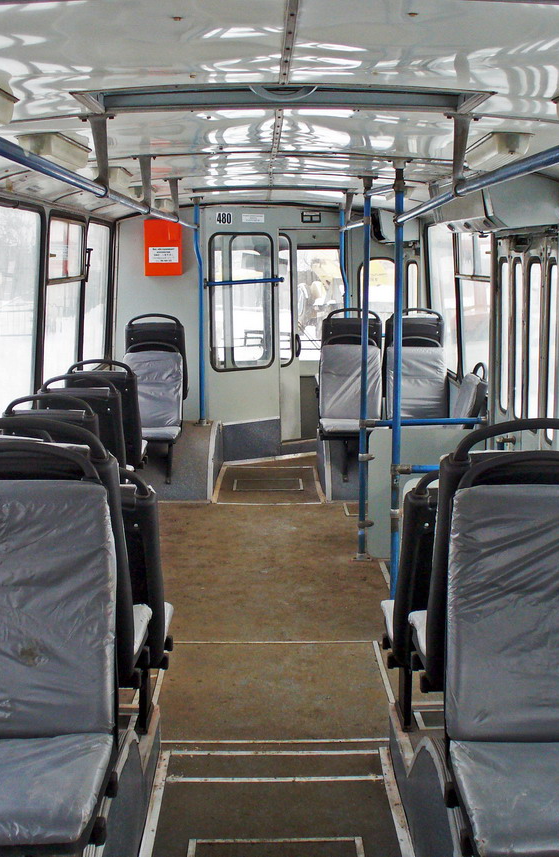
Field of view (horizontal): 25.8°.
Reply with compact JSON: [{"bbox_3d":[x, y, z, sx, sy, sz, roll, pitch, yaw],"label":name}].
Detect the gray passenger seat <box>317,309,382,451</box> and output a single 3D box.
[{"bbox_3d":[0.472,-0.361,8.178,0.435,0.844,0.630,0,8,-1],"label":"gray passenger seat"}]

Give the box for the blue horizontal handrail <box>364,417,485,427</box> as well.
[{"bbox_3d":[0.767,-0.034,6.426,0.642,0.045,0.045,-2,8,-8],"label":"blue horizontal handrail"}]

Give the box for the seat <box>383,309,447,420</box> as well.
[{"bbox_3d":[0.930,-0.361,8.184,0.435,0.844,0.630,0,8,-1],"label":"seat"}]

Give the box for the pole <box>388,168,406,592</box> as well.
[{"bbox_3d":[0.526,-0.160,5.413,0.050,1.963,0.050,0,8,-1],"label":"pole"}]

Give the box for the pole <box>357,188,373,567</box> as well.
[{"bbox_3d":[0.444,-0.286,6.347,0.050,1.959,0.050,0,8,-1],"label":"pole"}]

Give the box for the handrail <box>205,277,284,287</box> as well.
[{"bbox_3d":[-0.260,-1.124,9.354,0.762,0.045,0.050,-9,12,-38],"label":"handrail"}]

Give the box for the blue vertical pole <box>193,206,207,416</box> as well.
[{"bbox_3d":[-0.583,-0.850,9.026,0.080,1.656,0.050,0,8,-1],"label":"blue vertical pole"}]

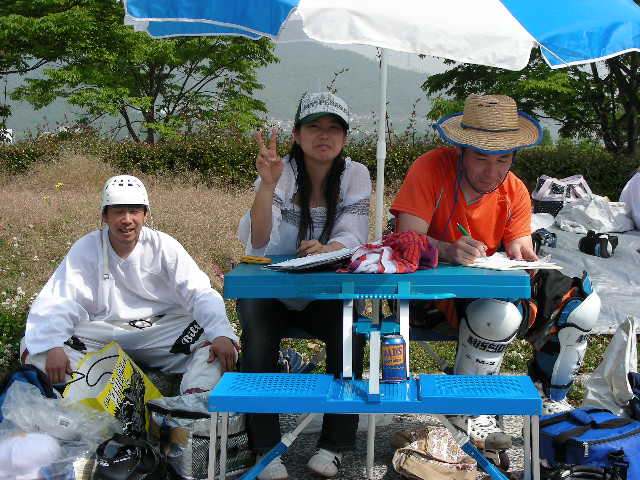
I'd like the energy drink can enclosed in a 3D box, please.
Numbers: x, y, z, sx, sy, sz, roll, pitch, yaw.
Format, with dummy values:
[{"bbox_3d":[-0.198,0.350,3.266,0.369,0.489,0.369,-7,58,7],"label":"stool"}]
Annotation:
[{"bbox_3d":[0.201,0.322,3.150,0.066,0.122,0.066,0,5,0],"label":"energy drink can"}]

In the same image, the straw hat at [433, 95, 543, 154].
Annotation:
[{"bbox_3d":[0.555,-0.383,3.860,0.340,0.130,0.355,2,19,-6],"label":"straw hat"}]

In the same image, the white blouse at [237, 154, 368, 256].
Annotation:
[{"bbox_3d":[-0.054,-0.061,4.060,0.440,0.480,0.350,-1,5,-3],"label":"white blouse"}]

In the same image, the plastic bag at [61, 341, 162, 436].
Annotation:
[{"bbox_3d":[-0.734,0.529,4.120,0.300,0.300,0.190,-2,6,-20],"label":"plastic bag"}]

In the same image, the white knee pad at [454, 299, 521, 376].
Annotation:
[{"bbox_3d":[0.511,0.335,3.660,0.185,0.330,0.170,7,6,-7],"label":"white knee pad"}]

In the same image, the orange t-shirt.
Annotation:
[{"bbox_3d":[0.493,-0.060,4.030,0.480,0.500,0.380,-2,14,-6],"label":"orange t-shirt"}]

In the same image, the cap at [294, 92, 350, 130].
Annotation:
[{"bbox_3d":[0.010,-0.436,3.980,0.180,0.140,0.260,1,3,-9],"label":"cap"}]

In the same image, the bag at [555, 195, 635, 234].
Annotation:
[{"bbox_3d":[2.757,-0.266,11.700,0.740,0.380,0.480,-1,5,-6],"label":"bag"}]

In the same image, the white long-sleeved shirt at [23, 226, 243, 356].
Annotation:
[{"bbox_3d":[-0.756,0.210,4.650,0.800,0.500,0.480,-1,5,-6],"label":"white long-sleeved shirt"}]

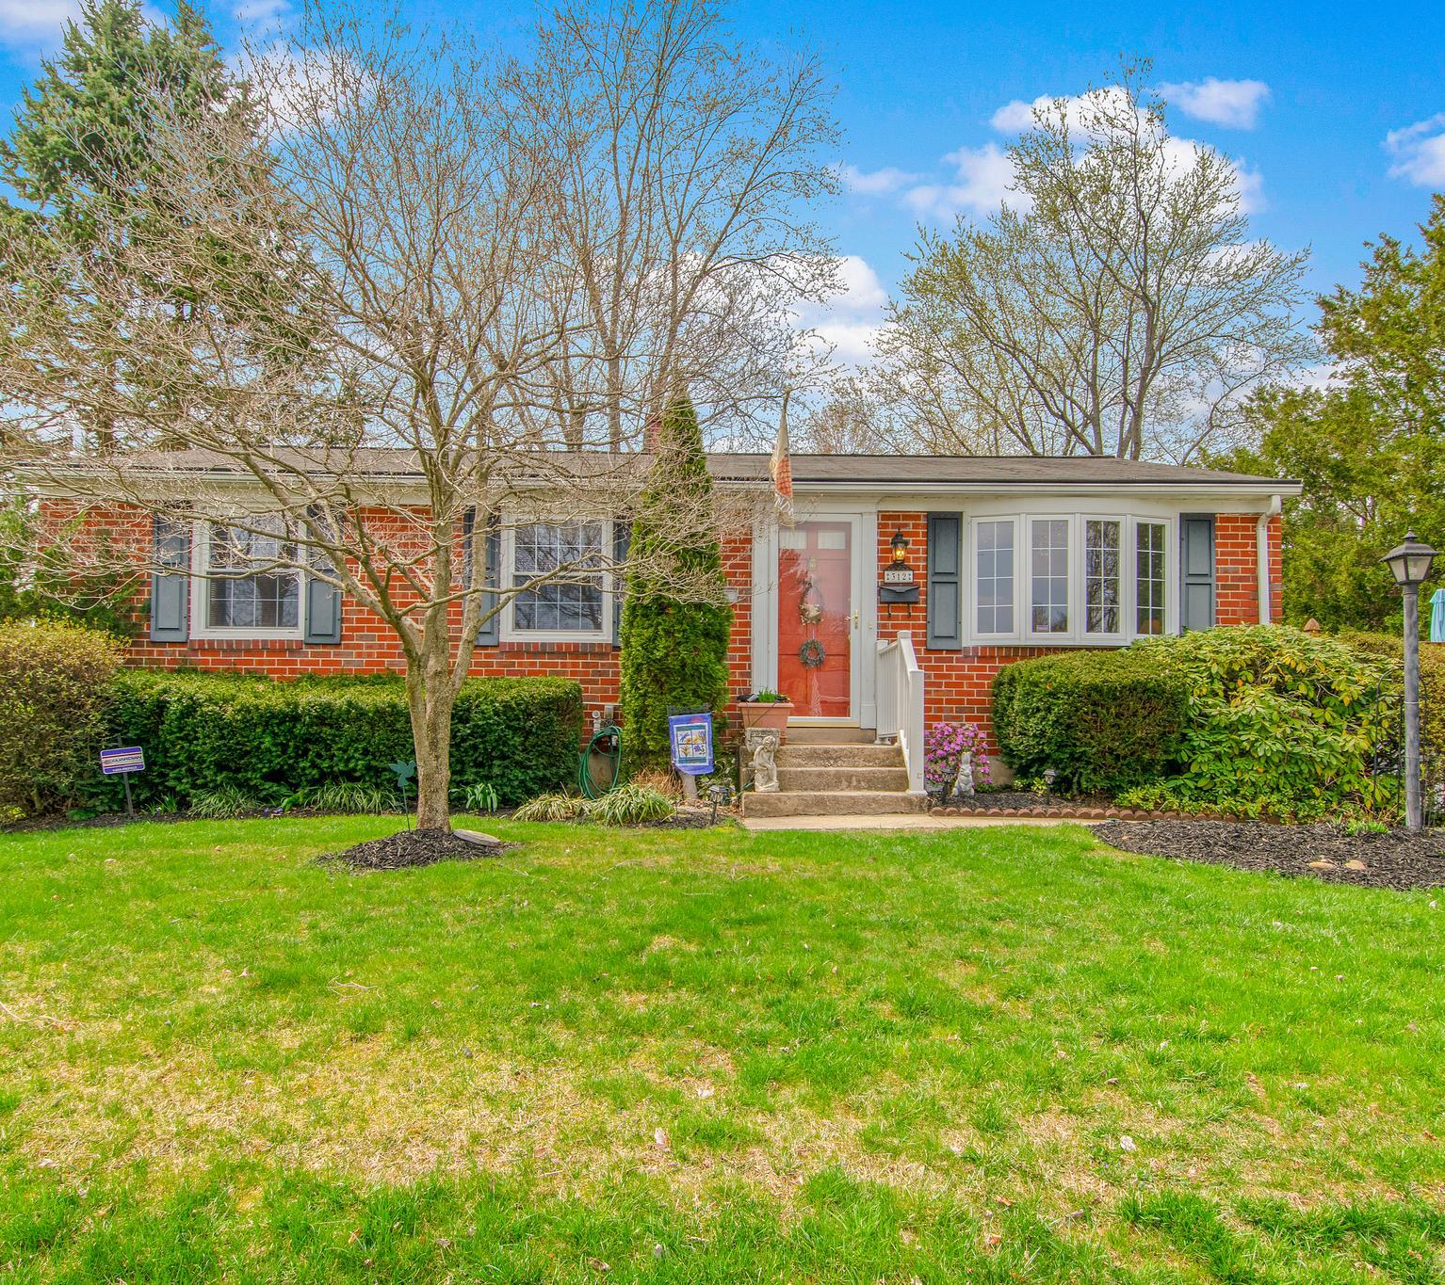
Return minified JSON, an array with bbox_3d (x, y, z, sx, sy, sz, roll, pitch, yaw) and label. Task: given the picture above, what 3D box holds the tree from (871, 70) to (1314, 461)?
[{"bbox_3d":[9.221,-6.071,24.349,10.400,16.000,10.200,1,-1,-2],"label":"tree"}]

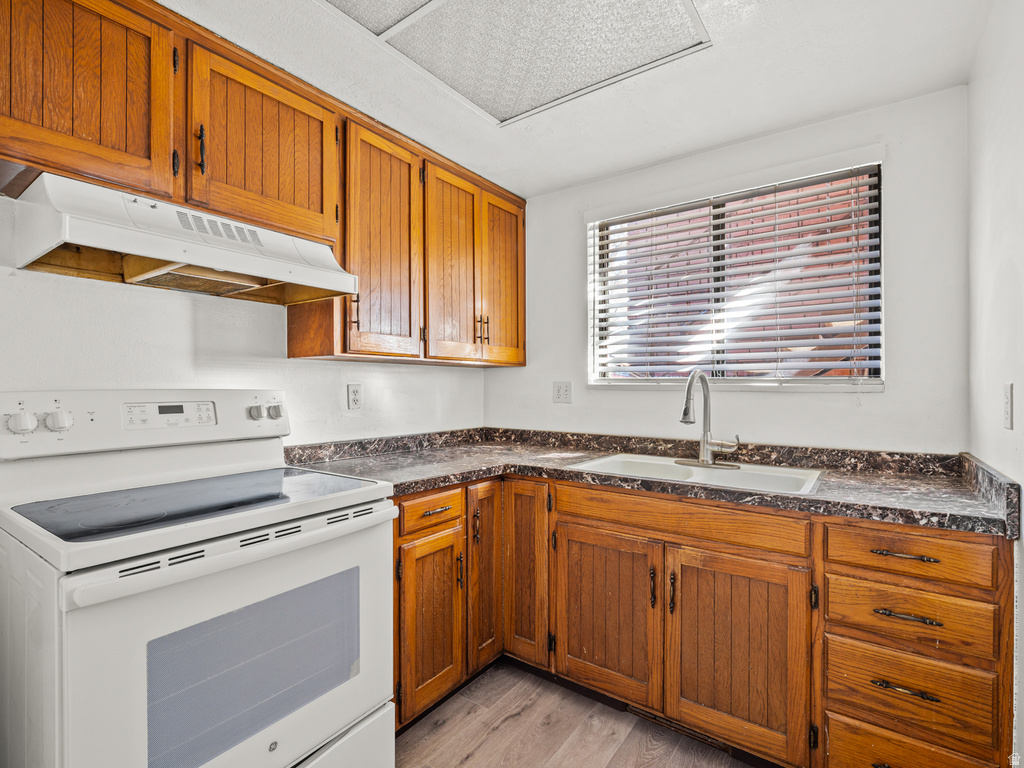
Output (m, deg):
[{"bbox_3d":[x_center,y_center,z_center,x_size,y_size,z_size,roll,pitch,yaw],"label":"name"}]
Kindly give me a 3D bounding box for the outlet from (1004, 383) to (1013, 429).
[{"bbox_3d":[1.236,0.055,1.180,0.010,0.114,0.070,0,-1,36],"label":"outlet"}]

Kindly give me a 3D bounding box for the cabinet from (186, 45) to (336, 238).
[{"bbox_3d":[-0.905,-0.740,1.618,0.335,0.470,0.465,0,-1,37],"label":"cabinet"}]

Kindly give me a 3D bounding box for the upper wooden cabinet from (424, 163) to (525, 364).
[{"bbox_3d":[-0.279,-0.542,2.459,0.335,0.883,0.745,0,-1,37],"label":"upper wooden cabinet"}]

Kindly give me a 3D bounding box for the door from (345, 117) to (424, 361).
[{"bbox_3d":[-0.498,-0.544,1.887,0.035,0.866,0.345,0,-1,37],"label":"door"}]

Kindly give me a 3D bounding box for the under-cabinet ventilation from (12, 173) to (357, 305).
[{"bbox_3d":[-0.937,-0.405,1.463,0.465,0.187,0.752,0,-1,37],"label":"under-cabinet ventilation"}]

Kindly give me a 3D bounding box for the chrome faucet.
[{"bbox_3d":[0.749,0.138,1.893,0.265,0.388,0.280,0,-1,36],"label":"chrome faucet"}]

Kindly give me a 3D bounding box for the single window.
[{"bbox_3d":[0.918,-0.413,2.154,1.200,0.837,0.055,0,-1,36],"label":"single window"}]

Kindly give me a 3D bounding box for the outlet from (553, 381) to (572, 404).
[{"bbox_3d":[0.275,0.047,2.549,0.116,0.114,0.010,0,-1,36],"label":"outlet"}]

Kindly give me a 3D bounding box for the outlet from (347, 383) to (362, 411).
[{"bbox_3d":[-0.712,0.059,2.144,0.010,0.114,0.070,0,-1,37],"label":"outlet"}]

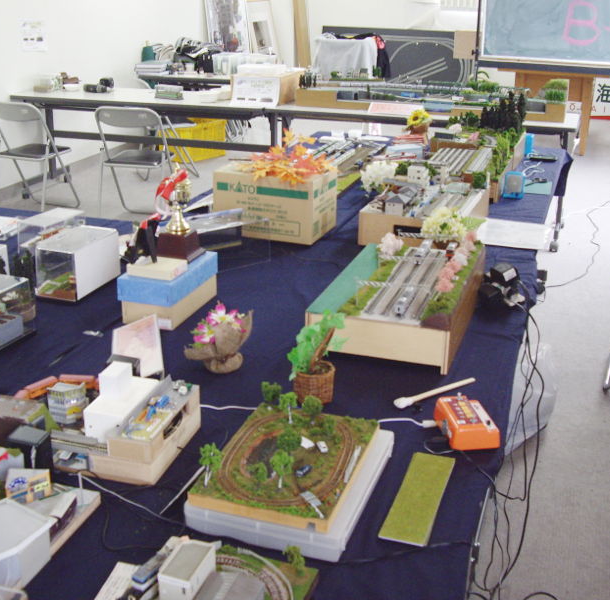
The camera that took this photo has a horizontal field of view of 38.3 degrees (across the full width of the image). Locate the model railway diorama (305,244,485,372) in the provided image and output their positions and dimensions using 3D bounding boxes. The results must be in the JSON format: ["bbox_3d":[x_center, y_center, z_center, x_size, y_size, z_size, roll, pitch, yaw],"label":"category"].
[{"bbox_3d":[0.245,-0.018,2.151,0.311,0.112,0.620,7,22,16],"label":"model railway diorama"}]

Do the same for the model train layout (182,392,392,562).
[{"bbox_3d":[-0.014,0.245,1.372,0.234,0.130,0.310,7,21,16],"label":"model train layout"}]

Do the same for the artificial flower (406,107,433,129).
[{"bbox_3d":[0.575,-0.895,4.352,0.135,0.115,0.120,10,23,23],"label":"artificial flower"}]

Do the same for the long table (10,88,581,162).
[{"bbox_3d":[-0.154,-0.898,5.626,3.600,0.700,0.460,7,22,16],"label":"long table"}]

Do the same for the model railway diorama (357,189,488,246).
[{"bbox_3d":[0.396,-0.281,2.842,0.335,0.120,0.460,7,22,16],"label":"model railway diorama"}]

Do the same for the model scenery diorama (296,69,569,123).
[{"bbox_3d":[0.750,-1.238,5.308,1.620,0.180,0.330,8,22,19],"label":"model scenery diorama"}]

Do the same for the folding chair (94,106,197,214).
[{"bbox_3d":[-0.989,-0.853,5.411,0.450,0.750,0.480,3,21,6],"label":"folding chair"}]

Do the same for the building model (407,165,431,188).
[{"bbox_3d":[0.392,-0.420,2.964,0.075,0.070,0.055,7,21,16],"label":"building model"}]

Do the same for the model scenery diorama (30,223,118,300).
[{"bbox_3d":[-0.590,-0.096,2.285,0.117,0.120,0.215,7,22,17],"label":"model scenery diorama"}]

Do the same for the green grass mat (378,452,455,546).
[{"bbox_3d":[0.182,0.307,1.384,0.068,0.007,0.253,7,21,16],"label":"green grass mat"}]

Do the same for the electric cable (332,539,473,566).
[{"bbox_3d":[0.143,0.358,1.249,0.204,0.006,0.020,-4,21,-13],"label":"electric cable"}]

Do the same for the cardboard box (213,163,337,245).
[{"bbox_3d":[-0.091,-0.321,2.825,0.333,0.197,0.228,8,22,20],"label":"cardboard box"}]

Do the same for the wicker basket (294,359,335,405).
[{"bbox_3d":[0.018,0.160,1.698,0.077,0.062,0.077,0,21,0],"label":"wicker basket"}]

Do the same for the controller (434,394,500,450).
[{"bbox_3d":[0.299,0.221,1.612,0.088,0.047,0.120,-1,21,-6],"label":"controller"}]

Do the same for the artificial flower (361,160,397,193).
[{"bbox_3d":[0.247,-0.404,2.880,0.108,0.100,0.100,7,21,16],"label":"artificial flower"}]

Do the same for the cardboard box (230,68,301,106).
[{"bbox_3d":[-0.235,-1.373,5.643,0.330,0.165,0.430,7,22,17],"label":"cardboard box"}]

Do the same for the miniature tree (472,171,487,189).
[{"bbox_3d":[0.598,-0.410,2.998,0.055,0.057,0.055,7,22,16],"label":"miniature tree"}]

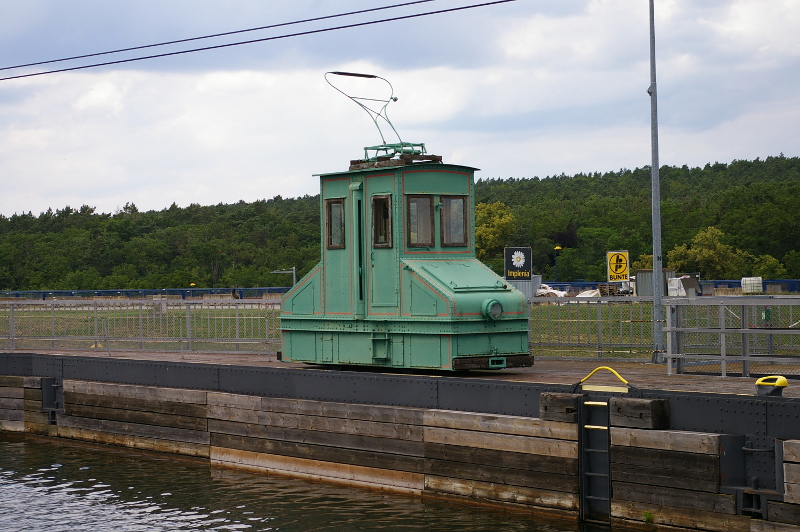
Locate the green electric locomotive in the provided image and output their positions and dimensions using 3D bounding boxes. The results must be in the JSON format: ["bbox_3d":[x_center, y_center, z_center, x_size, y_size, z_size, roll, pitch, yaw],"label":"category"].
[{"bbox_3d":[-0.051,-0.745,28.394,1.598,4.683,4.794,-1,0,-36],"label":"green electric locomotive"}]

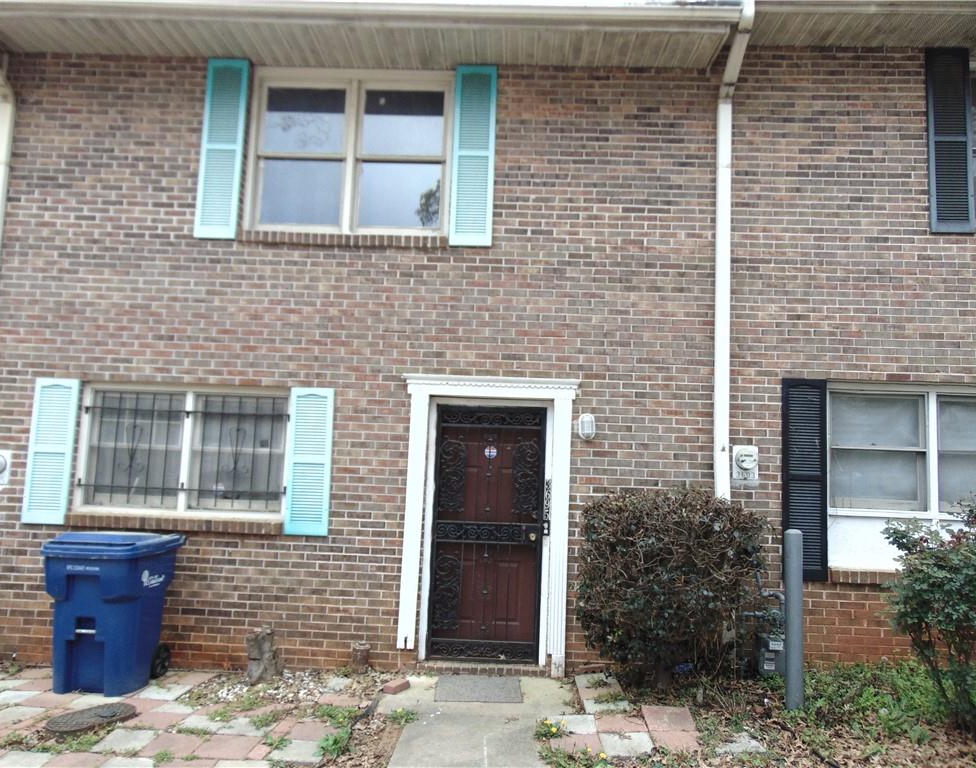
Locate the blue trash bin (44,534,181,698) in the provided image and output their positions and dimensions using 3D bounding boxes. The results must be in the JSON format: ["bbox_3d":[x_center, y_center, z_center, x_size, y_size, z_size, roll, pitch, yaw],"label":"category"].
[{"bbox_3d":[-2.822,1.686,5.571,0.700,1.070,0.780,2,-6,2],"label":"blue trash bin"}]

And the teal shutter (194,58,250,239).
[{"bbox_3d":[-2.276,-2.018,6.343,0.354,1.593,0.040,2,-6,2],"label":"teal shutter"}]

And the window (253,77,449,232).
[{"bbox_3d":[-1.193,-1.984,6.365,1.690,1.375,0.100,2,-6,2],"label":"window"}]

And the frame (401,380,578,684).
[{"bbox_3d":[-0.012,1.109,5.978,1.427,2.332,0.160,2,-6,2],"label":"frame"}]

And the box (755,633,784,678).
[{"bbox_3d":[2.139,2.037,5.570,0.220,0.315,0.180,2,-6,2],"label":"box"}]

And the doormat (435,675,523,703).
[{"bbox_3d":[-0.070,2.279,5.541,0.635,0.015,0.570,2,-6,2],"label":"doormat"}]

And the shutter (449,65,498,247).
[{"bbox_3d":[-0.117,-1.944,6.285,0.350,1.589,0.040,2,-6,2],"label":"shutter"}]

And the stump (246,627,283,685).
[{"bbox_3d":[-1.700,2.071,5.668,0.268,0.406,0.280,2,-6,2],"label":"stump"}]

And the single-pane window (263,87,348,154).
[{"bbox_3d":[-1.601,-2.297,6.461,0.727,0.589,0.040,2,-6,2],"label":"single-pane window"}]

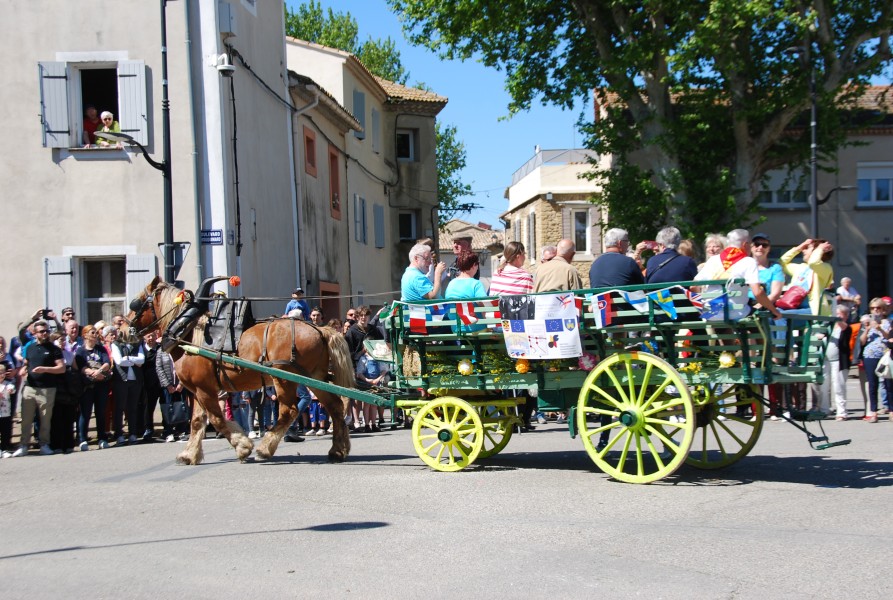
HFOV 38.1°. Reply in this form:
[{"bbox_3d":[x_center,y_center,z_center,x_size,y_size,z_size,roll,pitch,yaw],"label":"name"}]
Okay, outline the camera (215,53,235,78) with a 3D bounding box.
[{"bbox_3d":[-3.434,-3.612,20.000,0.310,0.370,0.320,-2,1,-37],"label":"camera"}]

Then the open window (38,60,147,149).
[{"bbox_3d":[-5.515,-3.062,20.200,1.700,1.400,0.280,-1,1,0],"label":"open window"}]

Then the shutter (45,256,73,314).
[{"bbox_3d":[-6.024,-0.008,20.100,0.450,1.380,0.060,-1,1,-5],"label":"shutter"}]

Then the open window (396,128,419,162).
[{"bbox_3d":[-1.164,-4.613,38.600,0.740,1.010,0.160,-2,1,-25],"label":"open window"}]

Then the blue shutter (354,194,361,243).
[{"bbox_3d":[-2.313,-2.118,33.600,0.060,1.250,0.500,-1,1,13],"label":"blue shutter"}]

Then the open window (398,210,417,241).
[{"bbox_3d":[-1.149,-2.224,38.600,0.660,0.920,0.150,-2,1,-25],"label":"open window"}]

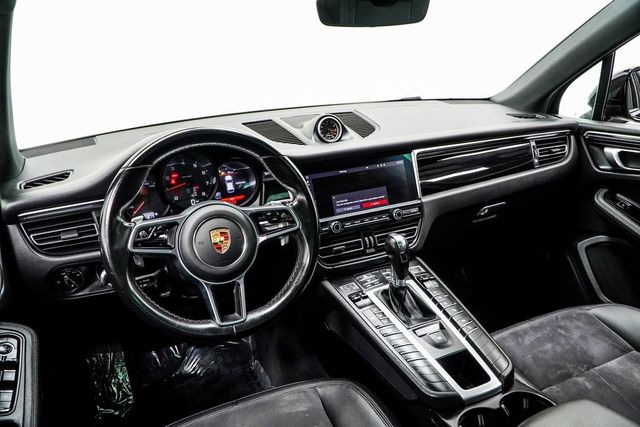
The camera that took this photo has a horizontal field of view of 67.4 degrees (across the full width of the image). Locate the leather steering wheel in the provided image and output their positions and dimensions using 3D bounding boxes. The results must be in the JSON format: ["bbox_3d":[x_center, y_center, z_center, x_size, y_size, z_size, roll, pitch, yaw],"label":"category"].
[{"bbox_3d":[-0.181,0.031,0.844,0.370,0.370,0.090,-8,-11,-20],"label":"leather steering wheel"}]

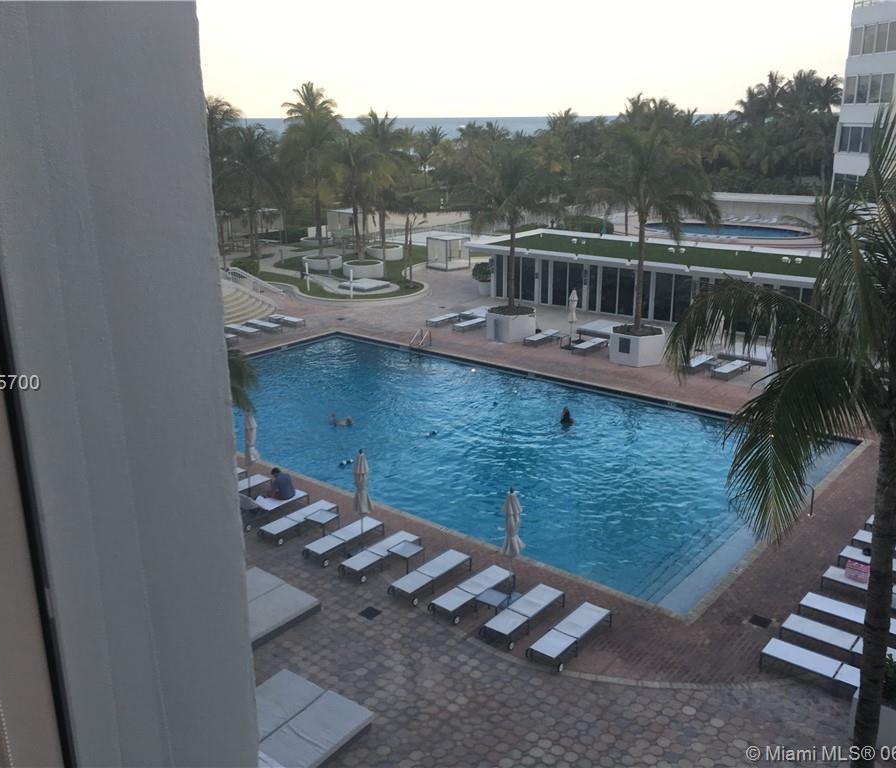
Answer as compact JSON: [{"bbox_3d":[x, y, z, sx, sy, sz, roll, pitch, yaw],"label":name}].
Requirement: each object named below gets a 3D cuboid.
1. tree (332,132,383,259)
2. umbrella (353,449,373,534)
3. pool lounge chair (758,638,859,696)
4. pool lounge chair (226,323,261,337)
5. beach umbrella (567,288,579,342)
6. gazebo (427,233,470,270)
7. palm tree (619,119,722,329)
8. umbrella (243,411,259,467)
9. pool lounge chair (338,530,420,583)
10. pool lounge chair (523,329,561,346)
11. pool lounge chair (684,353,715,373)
[{"bbox_3d":[-5.577,-11.531,52.867,3.400,7.610,3.400,0,17,0],"label":"tree"},{"bbox_3d":[-2.023,2.674,19.769,0.460,2.541,0.460,0,17,0],"label":"umbrella"},{"bbox_3d":[6.748,5.215,15.413,2.050,0.370,0.590,13,22,38],"label":"pool lounge chair"},{"bbox_3d":[-9.640,-2.463,40.432,2.000,0.370,0.590,14,22,38],"label":"pool lounge chair"},{"bbox_3d":[5.606,-3.060,38.252,0.460,2.450,0.460,0,17,0],"label":"beach umbrella"},{"bbox_3d":[0.062,-8.772,57.258,2.100,2.100,2.100,-14,22,-37],"label":"gazebo"},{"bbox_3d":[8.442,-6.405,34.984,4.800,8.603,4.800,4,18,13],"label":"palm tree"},{"bbox_3d":[-5.218,1.885,22.514,0.480,2.550,0.480,14,22,38],"label":"umbrella"},{"bbox_3d":[-1.511,3.967,19.594,0.620,0.345,2.020,14,22,38],"label":"pool lounge chair"},{"bbox_3d":[4.279,-2.030,38.694,0.590,0.380,2.000,12,21,35],"label":"pool lounge chair"},{"bbox_3d":[10.029,-0.762,34.421,0.620,0.345,2.000,14,22,38],"label":"pool lounge chair"}]

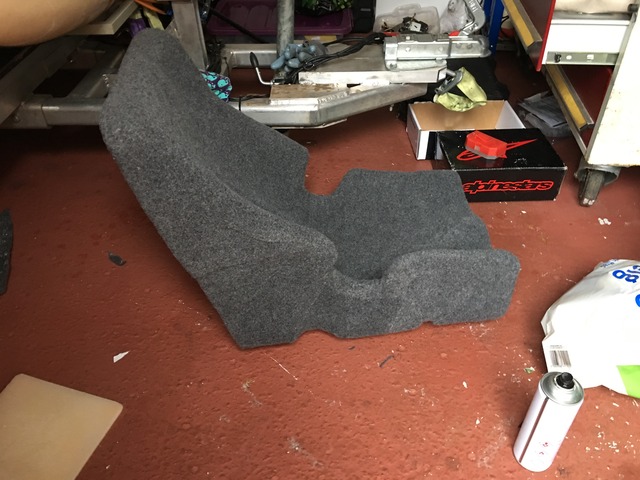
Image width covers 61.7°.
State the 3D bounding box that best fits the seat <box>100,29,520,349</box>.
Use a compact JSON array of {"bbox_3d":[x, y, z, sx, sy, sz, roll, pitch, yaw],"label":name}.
[{"bbox_3d":[0.020,-0.141,1.167,0.784,0.597,0.440,-6,39,-6],"label":"seat"}]

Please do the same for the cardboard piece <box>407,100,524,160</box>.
[{"bbox_3d":[0.494,-0.381,1.851,0.342,0.107,0.209,-2,39,-1],"label":"cardboard piece"}]

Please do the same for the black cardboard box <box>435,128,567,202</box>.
[{"bbox_3d":[0.542,-0.233,1.659,0.323,0.112,0.239,-1,39,0],"label":"black cardboard box"}]

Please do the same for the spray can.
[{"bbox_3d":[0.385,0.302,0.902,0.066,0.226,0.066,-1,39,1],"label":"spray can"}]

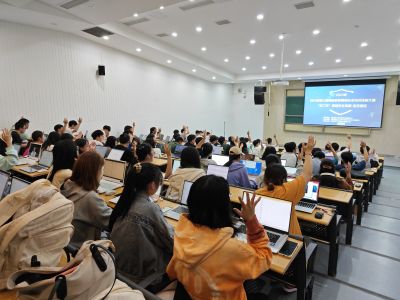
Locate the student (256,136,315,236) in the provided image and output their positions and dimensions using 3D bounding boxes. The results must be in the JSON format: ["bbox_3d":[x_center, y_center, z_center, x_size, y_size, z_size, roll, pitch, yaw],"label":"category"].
[{"bbox_3d":[0.671,0.593,2.275,0.520,1.420,0.660,7,14,37],"label":"student"}]

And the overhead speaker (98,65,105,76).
[{"bbox_3d":[-2.765,-2.235,7.500,0.190,0.280,0.190,-7,12,-26],"label":"overhead speaker"}]

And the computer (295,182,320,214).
[{"bbox_3d":[0.972,0.435,2.636,0.330,0.220,0.300,7,15,37],"label":"computer"}]

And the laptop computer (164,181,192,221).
[{"bbox_3d":[-0.044,0.386,1.998,0.330,0.200,0.310,5,13,31],"label":"laptop computer"}]

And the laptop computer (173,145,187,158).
[{"bbox_3d":[-0.522,0.051,6.455,0.350,0.220,0.310,7,15,37],"label":"laptop computer"}]

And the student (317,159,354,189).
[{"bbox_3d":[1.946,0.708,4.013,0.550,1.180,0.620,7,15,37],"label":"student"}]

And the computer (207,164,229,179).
[{"bbox_3d":[0.157,0.338,3.256,0.320,0.220,0.290,7,15,37],"label":"computer"}]

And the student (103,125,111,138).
[{"bbox_3d":[-2.292,0.019,6.724,0.480,1.280,0.620,7,14,37],"label":"student"}]

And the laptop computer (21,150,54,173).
[{"bbox_3d":[-2.328,0.155,3.792,0.345,0.205,0.330,6,14,34],"label":"laptop computer"}]

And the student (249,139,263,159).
[{"bbox_3d":[1.536,0.343,6.943,0.500,1.280,0.620,7,15,37],"label":"student"}]

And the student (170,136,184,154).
[{"bbox_3d":[-0.457,0.261,7.190,0.500,1.250,0.620,7,15,37],"label":"student"}]

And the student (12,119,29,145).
[{"bbox_3d":[-3.708,0.012,5.623,0.480,1.270,0.640,9,15,43],"label":"student"}]

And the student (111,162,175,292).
[{"bbox_3d":[-0.297,0.677,1.828,0.490,1.190,0.620,8,15,40],"label":"student"}]

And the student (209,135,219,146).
[{"bbox_3d":[0.370,0.257,6.823,0.480,1.250,0.620,9,15,43],"label":"student"}]

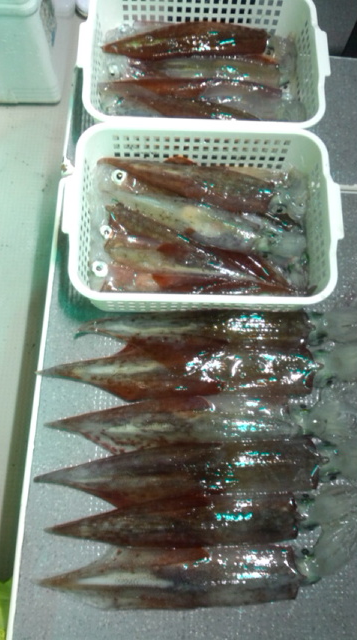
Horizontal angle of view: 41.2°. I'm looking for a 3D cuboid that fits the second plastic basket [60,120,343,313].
[{"bbox_3d":[0.027,-0.114,0.572,0.313,0.082,0.218,1,75,-2],"label":"second plastic basket"}]

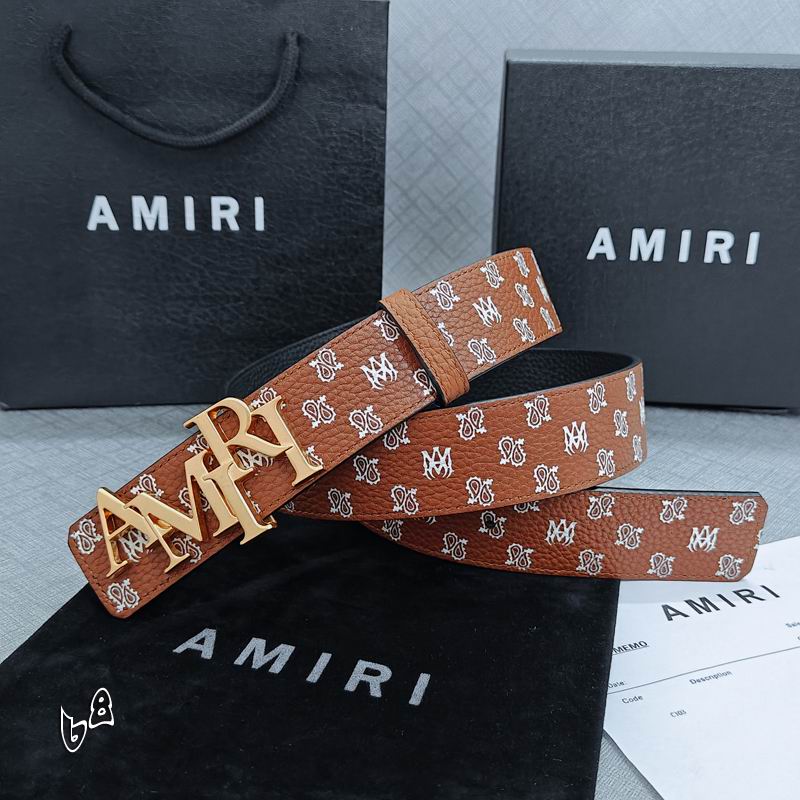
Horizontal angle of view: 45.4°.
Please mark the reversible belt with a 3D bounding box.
[{"bbox_3d":[0.012,0.006,0.390,0.271,0.118,0.132,1,21,0],"label":"reversible belt"}]

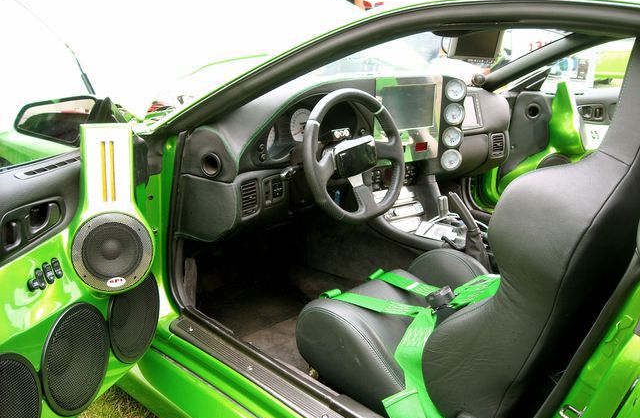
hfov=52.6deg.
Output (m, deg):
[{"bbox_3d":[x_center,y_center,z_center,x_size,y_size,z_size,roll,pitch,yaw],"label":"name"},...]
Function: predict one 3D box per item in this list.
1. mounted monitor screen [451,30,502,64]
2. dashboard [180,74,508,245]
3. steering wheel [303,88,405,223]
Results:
[{"bbox_3d":[0.429,-0.456,1.808,0.170,0.110,0.030,-6,26,-22],"label":"mounted monitor screen"},{"bbox_3d":[0.130,-0.242,2.165,1.350,0.410,0.450,-14,22,-40],"label":"dashboard"},{"bbox_3d":[0.090,-0.140,1.685,0.360,0.360,0.110,-14,2,-40],"label":"steering wheel"}]

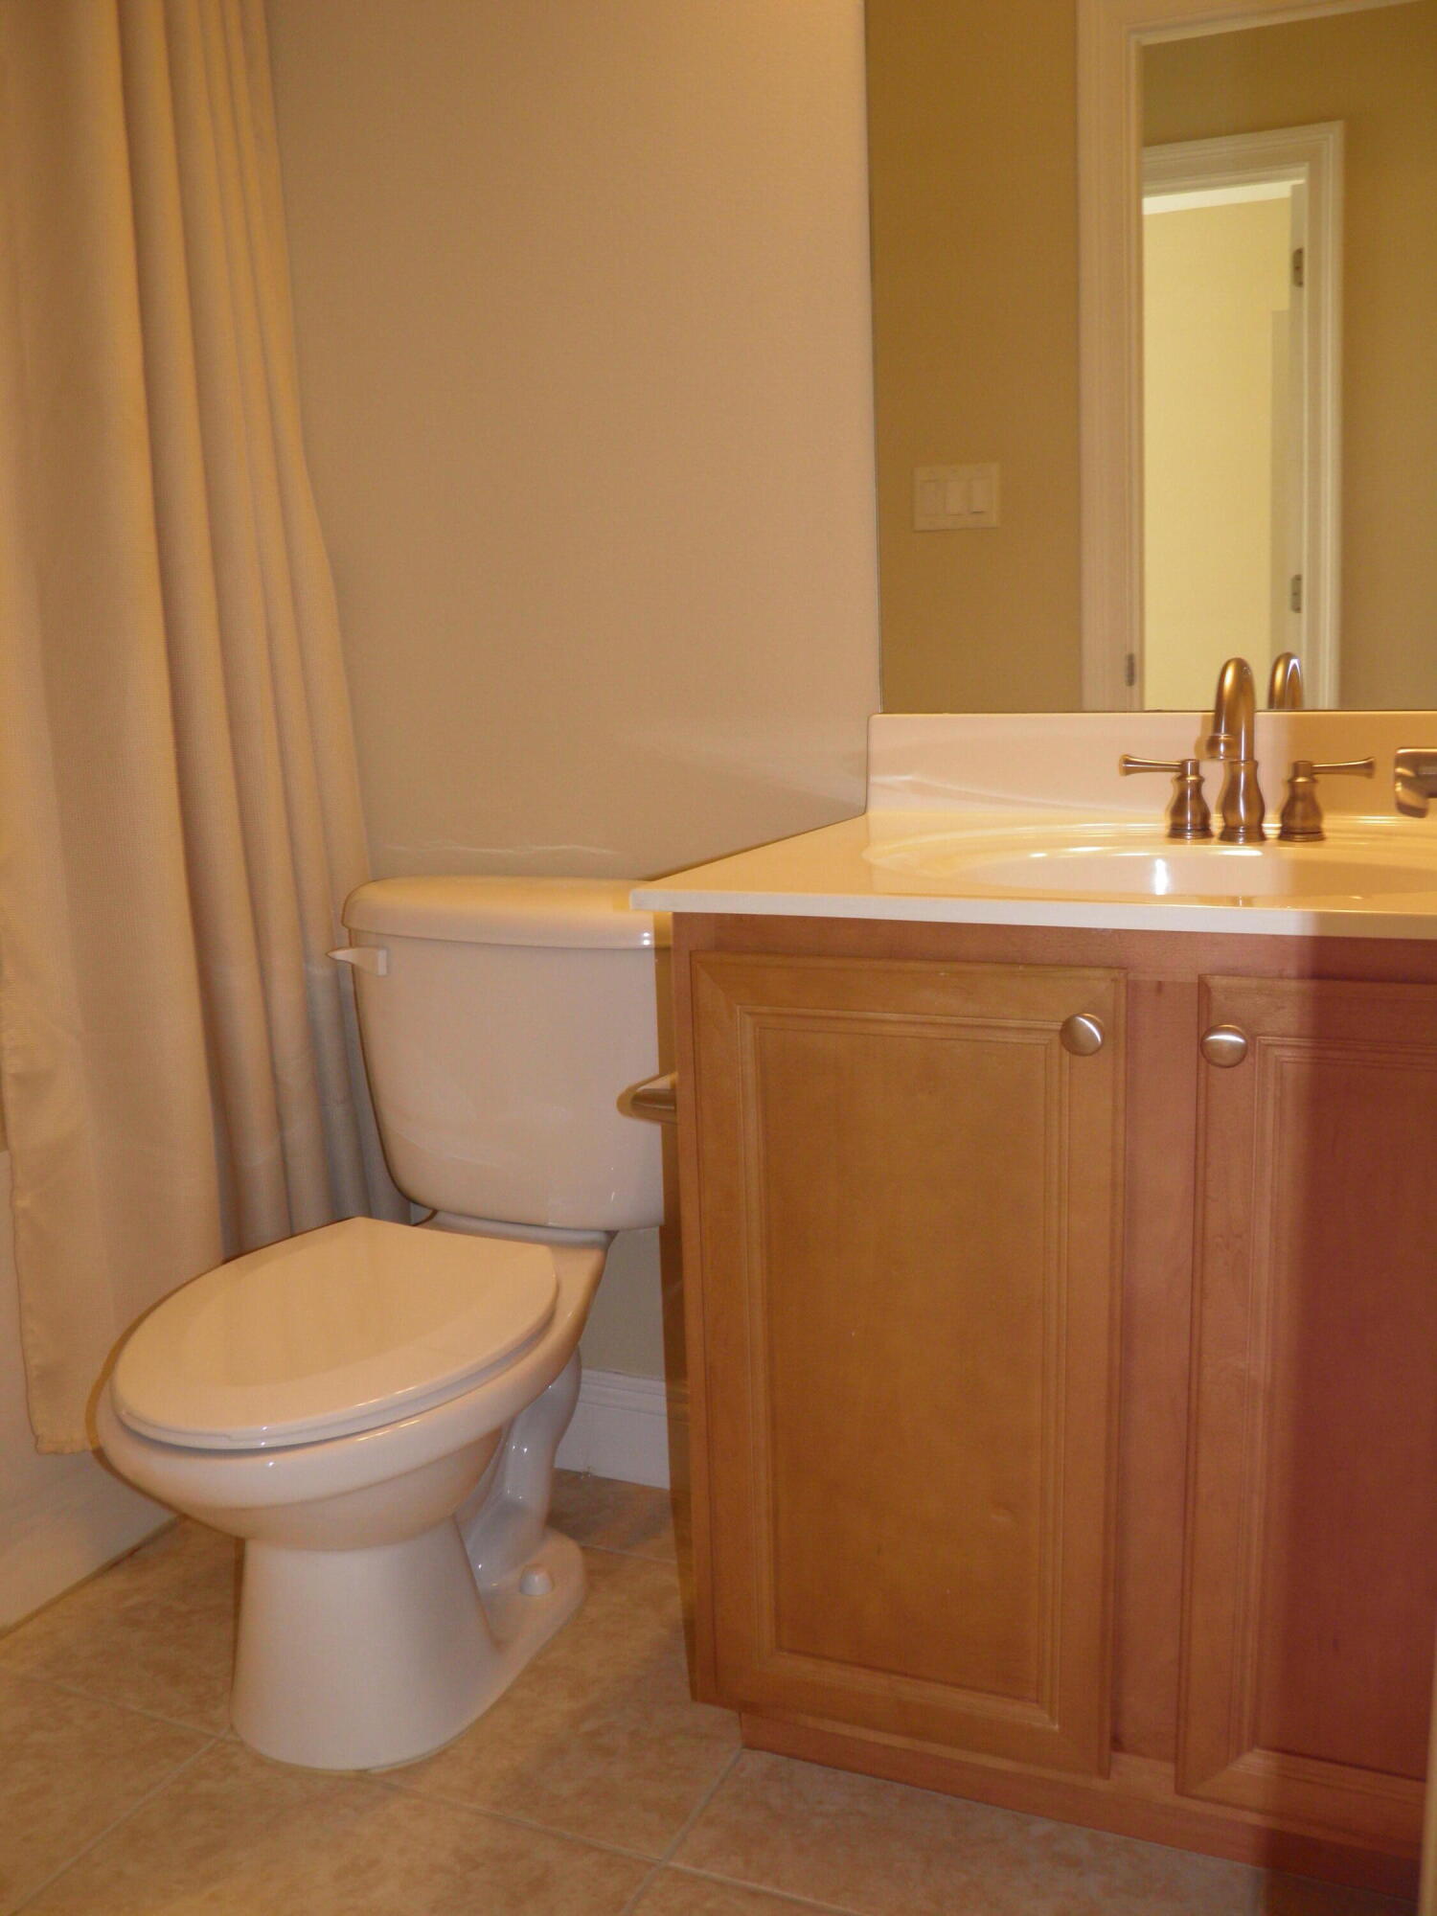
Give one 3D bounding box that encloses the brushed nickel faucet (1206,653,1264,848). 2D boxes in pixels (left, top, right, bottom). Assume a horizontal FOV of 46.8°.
[{"bbox_3d":[0.435,-0.173,1.401,0.046,0.162,0.140,3,11,23],"label":"brushed nickel faucet"}]

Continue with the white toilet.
[{"bbox_3d":[-0.288,0.336,1.595,0.450,0.735,0.735,3,11,23],"label":"white toilet"}]

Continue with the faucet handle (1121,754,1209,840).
[{"bbox_3d":[0.403,-0.145,1.496,0.085,0.071,0.043,3,11,23],"label":"faucet handle"}]

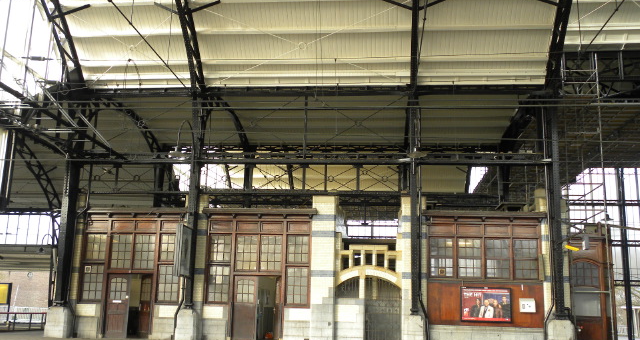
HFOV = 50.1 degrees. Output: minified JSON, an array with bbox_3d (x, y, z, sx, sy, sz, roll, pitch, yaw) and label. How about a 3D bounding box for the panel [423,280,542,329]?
[{"bbox_3d":[6.048,4.909,25.066,4.193,1.679,0.060,1,-11,6],"label":"panel"}]

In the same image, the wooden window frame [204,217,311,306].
[{"bbox_3d":[-2.257,3.382,25.469,3.915,3.369,0.200,0,-11,5],"label":"wooden window frame"}]

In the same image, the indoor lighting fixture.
[{"bbox_3d":[-5.007,-1.071,25.724,0.720,1.685,1.850,1,-11,6],"label":"indoor lighting fixture"}]

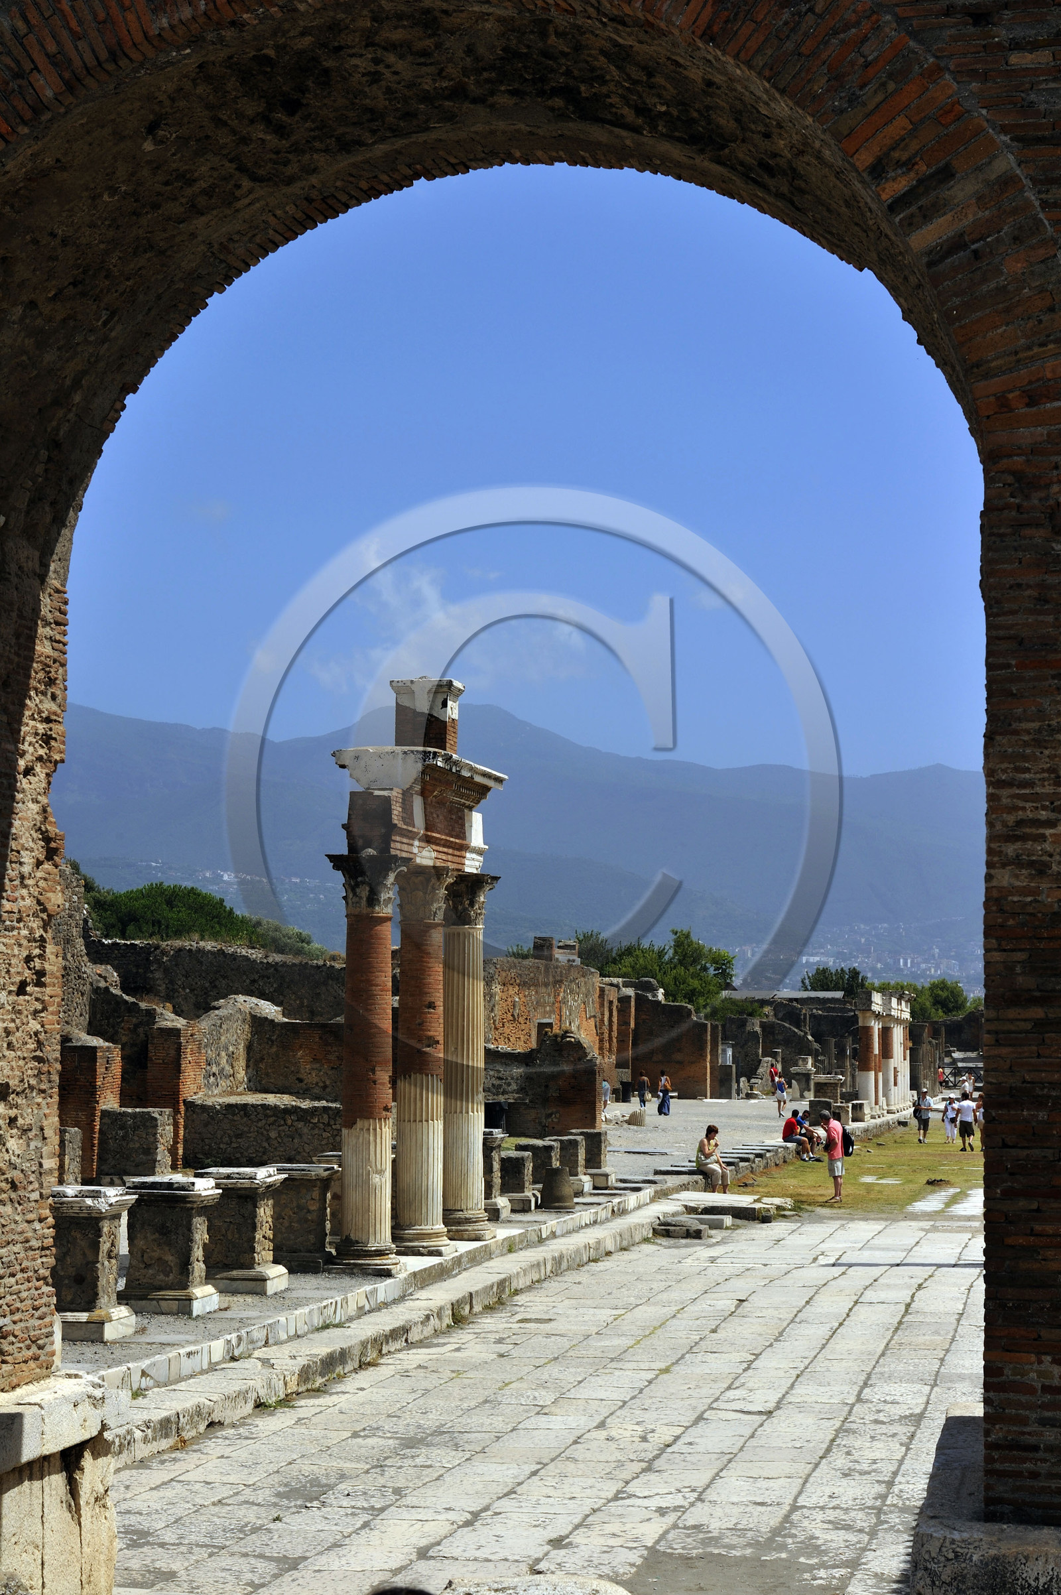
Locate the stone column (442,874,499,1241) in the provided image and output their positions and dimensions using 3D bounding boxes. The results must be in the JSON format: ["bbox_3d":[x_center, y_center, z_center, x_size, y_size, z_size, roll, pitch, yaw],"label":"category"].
[{"bbox_3d":[-0.754,3.078,36.800,0.720,4.260,0.720,0,-4,0],"label":"stone column"}]

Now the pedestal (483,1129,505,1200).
[{"bbox_3d":[-0.684,5.087,41.695,0.700,1.170,0.800,-1,-5,10],"label":"pedestal"}]

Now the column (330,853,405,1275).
[{"bbox_3d":[-1.660,2.751,31.900,0.720,4.260,0.720,0,-4,0],"label":"column"}]

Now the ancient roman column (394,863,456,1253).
[{"bbox_3d":[-1.203,2.898,34.400,0.720,4.260,0.720,0,-4,0],"label":"ancient roman column"}]

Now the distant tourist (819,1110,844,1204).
[{"bbox_3d":[5.615,6.693,57.800,0.480,1.730,0.500,0,-5,6],"label":"distant tourist"}]

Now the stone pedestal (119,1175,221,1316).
[{"bbox_3d":[-3.065,3.829,26.403,0.670,1.130,0.770,-1,-5,10],"label":"stone pedestal"}]

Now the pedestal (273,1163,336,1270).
[{"bbox_3d":[-2.371,4.305,31.803,0.700,1.080,0.770,-1,-5,10],"label":"pedestal"}]

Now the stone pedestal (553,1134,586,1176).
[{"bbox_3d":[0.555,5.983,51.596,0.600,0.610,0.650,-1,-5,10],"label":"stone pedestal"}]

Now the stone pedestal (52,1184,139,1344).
[{"bbox_3d":[-3.926,3.963,26.471,0.900,1.270,0.900,-1,-5,10],"label":"stone pedestal"}]

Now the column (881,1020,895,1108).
[{"bbox_3d":[14.649,10.953,127.000,0.560,3.750,0.560,-1,-5,10],"label":"column"}]

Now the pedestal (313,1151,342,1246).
[{"bbox_3d":[-1.956,4.482,34.211,0.700,1.130,0.770,-1,-5,10],"label":"pedestal"}]

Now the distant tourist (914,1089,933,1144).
[{"bbox_3d":[12.464,10.074,98.320,0.600,1.750,0.450,1,-5,-10],"label":"distant tourist"}]

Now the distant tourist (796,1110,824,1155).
[{"bbox_3d":[7.379,8.901,81.782,0.700,1.330,0.500,-2,-5,25],"label":"distant tourist"}]

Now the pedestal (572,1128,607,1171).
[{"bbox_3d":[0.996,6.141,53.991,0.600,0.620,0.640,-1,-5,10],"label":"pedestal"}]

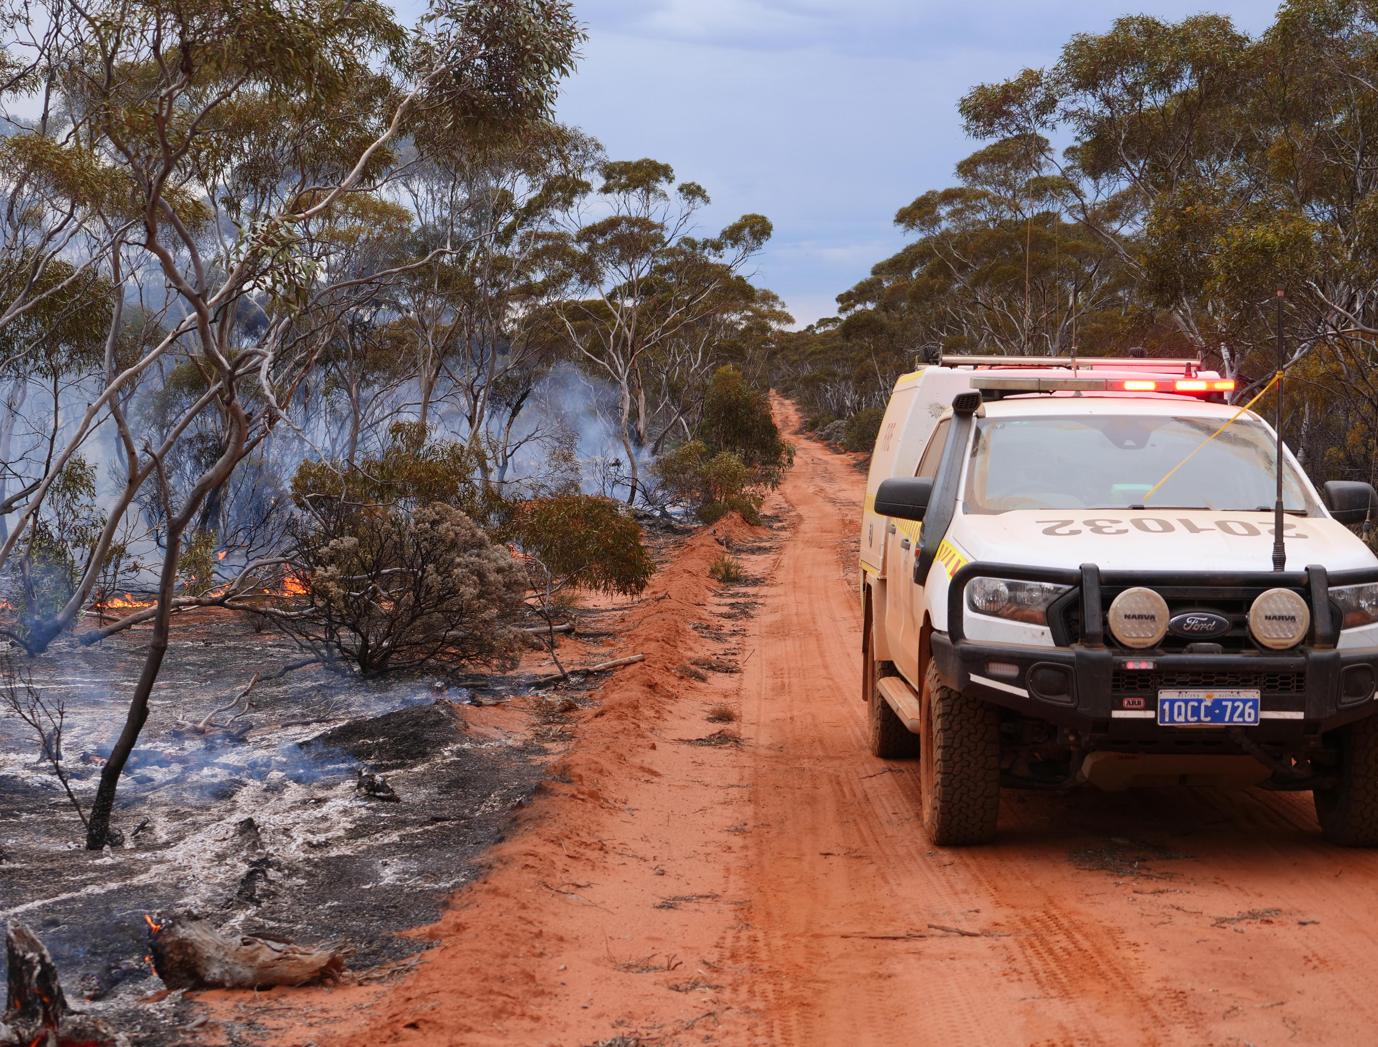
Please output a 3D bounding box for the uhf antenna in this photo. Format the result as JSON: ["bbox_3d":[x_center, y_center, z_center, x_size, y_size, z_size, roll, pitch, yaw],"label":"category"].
[{"bbox_3d":[2.197,-0.331,10.500,0.047,1.080,0.047,0,1,0],"label":"uhf antenna"}]

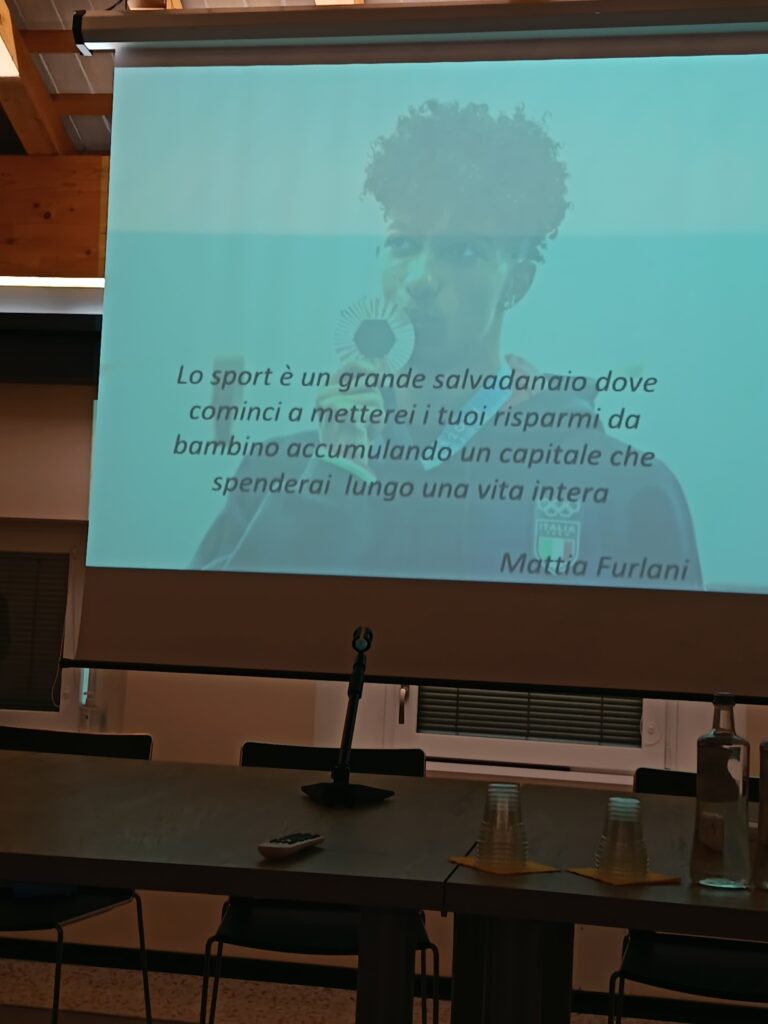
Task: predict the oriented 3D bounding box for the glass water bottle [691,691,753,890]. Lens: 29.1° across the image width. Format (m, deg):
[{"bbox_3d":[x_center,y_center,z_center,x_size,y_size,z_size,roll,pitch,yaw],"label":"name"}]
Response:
[{"bbox_3d":[0.514,0.418,2.240,0.089,0.284,0.089,2,-4,11],"label":"glass water bottle"}]

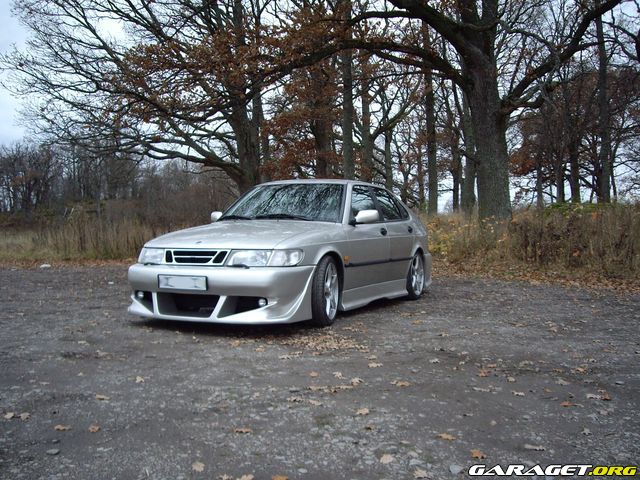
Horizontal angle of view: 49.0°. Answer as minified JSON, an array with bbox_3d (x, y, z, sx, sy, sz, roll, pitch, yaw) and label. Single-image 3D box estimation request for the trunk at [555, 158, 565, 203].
[{"bbox_3d":[10.908,-2.664,32.000,0.420,2.095,0.400,0,1,0],"label":"trunk"}]

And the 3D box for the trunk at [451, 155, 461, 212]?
[{"bbox_3d":[5.979,-2.537,31.000,0.380,2.471,0.360,0,1,0],"label":"trunk"}]

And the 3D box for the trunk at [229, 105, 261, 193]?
[{"bbox_3d":[-2.579,-3.023,24.000,0.950,3.211,0.900,0,1,0],"label":"trunk"}]

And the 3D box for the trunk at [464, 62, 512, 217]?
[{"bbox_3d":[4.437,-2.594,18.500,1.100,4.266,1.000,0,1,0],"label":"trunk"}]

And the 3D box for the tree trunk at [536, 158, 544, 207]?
[{"bbox_3d":[10.357,-2.701,33.000,0.350,2.442,0.330,0,1,0],"label":"tree trunk"}]

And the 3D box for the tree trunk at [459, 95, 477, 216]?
[{"bbox_3d":[5.284,-3.078,25.000,0.550,4.341,0.500,0,1,0],"label":"tree trunk"}]

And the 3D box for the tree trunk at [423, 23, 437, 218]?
[{"bbox_3d":[4.052,-4.459,26.000,0.460,7.031,0.420,0,1,0],"label":"tree trunk"}]

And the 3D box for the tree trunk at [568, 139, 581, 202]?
[{"bbox_3d":[11.229,-3.022,31.000,0.480,2.912,0.450,0,1,0],"label":"tree trunk"}]

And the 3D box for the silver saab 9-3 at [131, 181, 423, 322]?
[{"bbox_3d":[-0.091,0.033,7.555,1.730,1.390,4.650,0,1,24],"label":"silver saab 9-3"}]

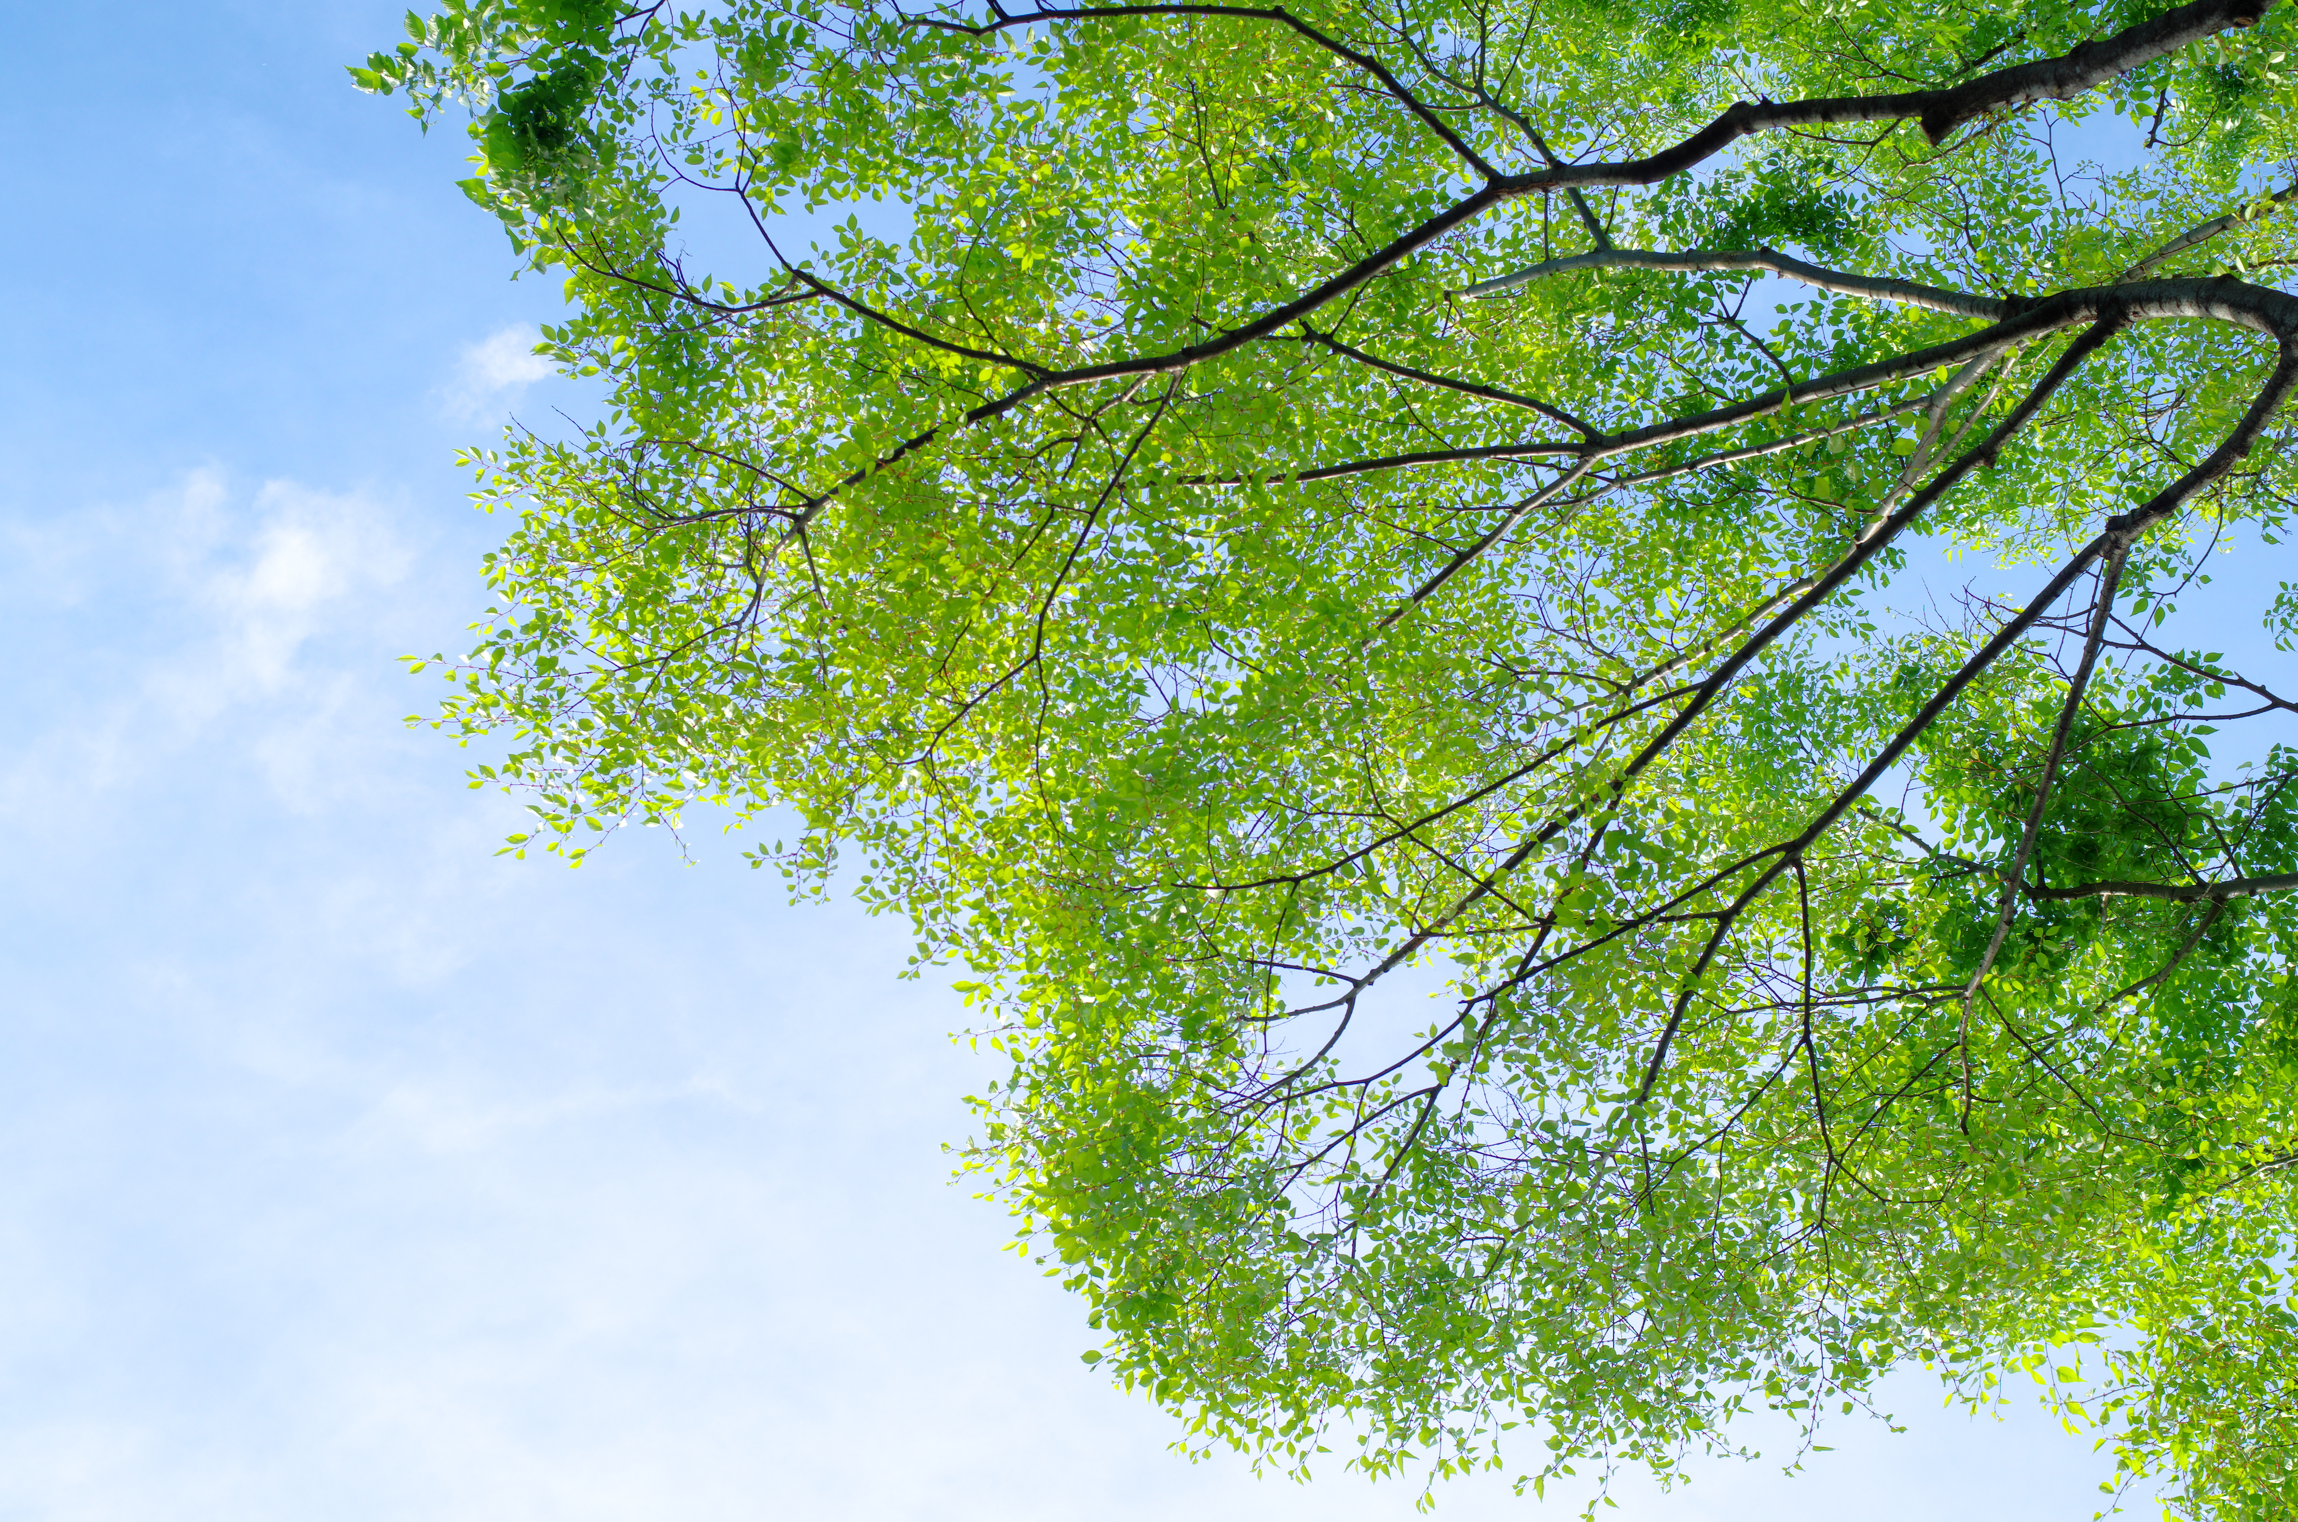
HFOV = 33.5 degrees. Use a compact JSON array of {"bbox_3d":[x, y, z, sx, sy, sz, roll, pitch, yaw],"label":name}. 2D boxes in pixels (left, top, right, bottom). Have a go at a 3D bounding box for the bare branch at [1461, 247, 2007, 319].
[{"bbox_3d":[1.070,-0.876,7.000,1.020,0.180,0.200,0,-42,0],"label":"bare branch"}]

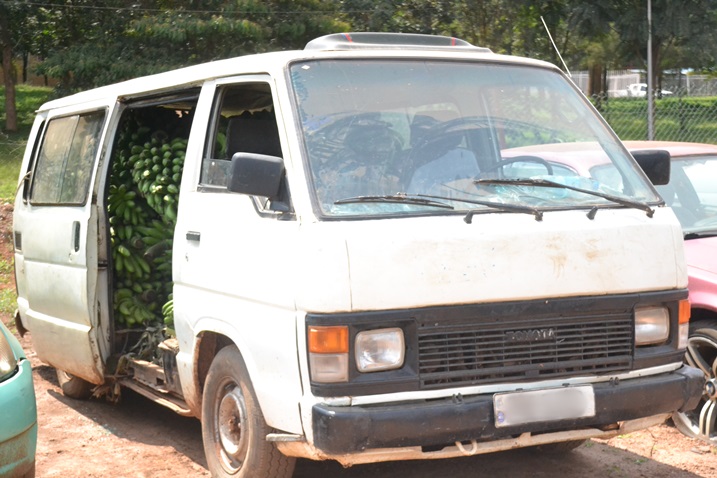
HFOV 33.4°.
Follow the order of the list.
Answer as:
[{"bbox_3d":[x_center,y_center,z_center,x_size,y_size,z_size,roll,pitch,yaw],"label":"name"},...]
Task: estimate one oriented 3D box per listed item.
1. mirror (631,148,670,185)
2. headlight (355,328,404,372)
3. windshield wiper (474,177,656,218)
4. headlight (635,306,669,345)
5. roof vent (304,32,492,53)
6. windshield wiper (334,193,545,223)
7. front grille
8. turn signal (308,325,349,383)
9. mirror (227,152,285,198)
[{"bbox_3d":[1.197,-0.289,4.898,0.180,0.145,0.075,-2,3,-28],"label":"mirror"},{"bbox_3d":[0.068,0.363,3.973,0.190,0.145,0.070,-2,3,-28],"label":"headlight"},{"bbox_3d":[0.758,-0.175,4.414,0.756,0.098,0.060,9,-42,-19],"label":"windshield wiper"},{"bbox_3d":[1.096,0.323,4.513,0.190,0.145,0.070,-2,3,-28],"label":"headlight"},{"bbox_3d":[0.147,-0.801,4.988,0.730,0.105,0.380,-2,3,-28],"label":"roof vent"},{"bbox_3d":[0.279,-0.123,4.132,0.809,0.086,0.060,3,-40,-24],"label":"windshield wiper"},{"bbox_3d":[0.610,0.390,4.194,0.920,0.213,0.050,-2,3,-28],"label":"front grille"},{"bbox_3d":[-0.096,0.374,3.890,0.120,0.182,0.085,-2,3,-28],"label":"turn signal"},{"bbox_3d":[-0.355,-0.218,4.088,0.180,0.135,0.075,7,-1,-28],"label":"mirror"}]

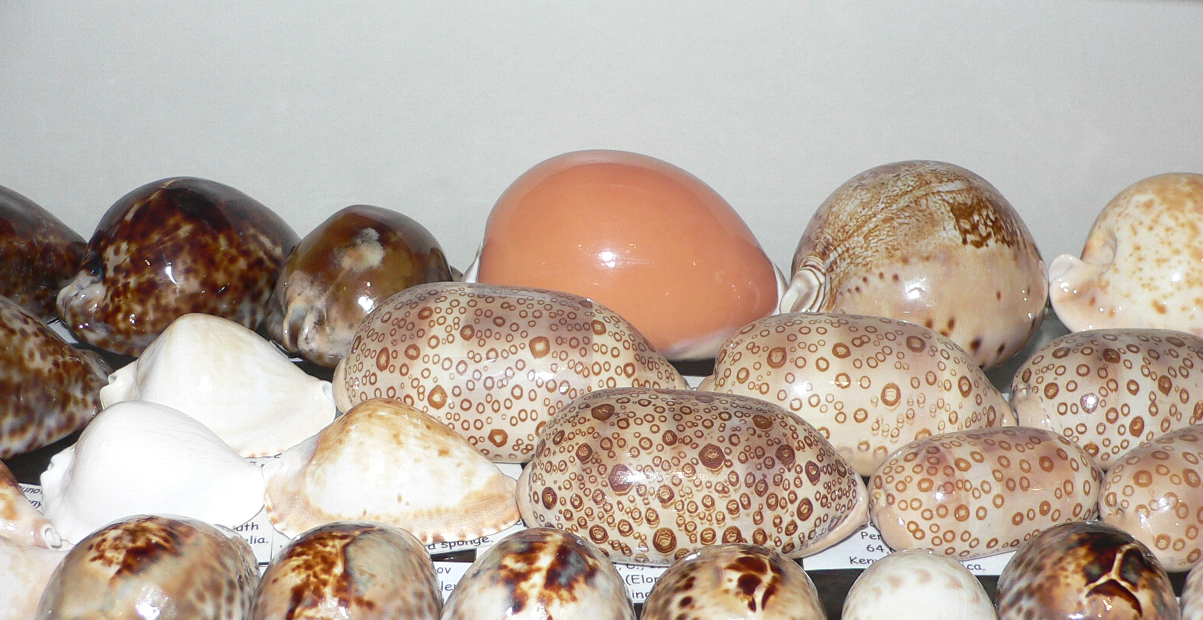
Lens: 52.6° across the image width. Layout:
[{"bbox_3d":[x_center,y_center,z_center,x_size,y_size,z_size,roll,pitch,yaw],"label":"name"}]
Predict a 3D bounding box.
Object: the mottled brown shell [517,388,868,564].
[{"bbox_3d":[0.022,0.040,0.317,0.092,0.040,0.051,3,26,6],"label":"mottled brown shell"}]

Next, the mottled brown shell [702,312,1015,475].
[{"bbox_3d":[0.074,0.022,0.355,0.090,0.042,0.051,9,26,16],"label":"mottled brown shell"}]

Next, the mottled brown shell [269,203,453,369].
[{"bbox_3d":[-0.081,-0.013,0.412,0.047,0.043,0.067,21,33,36],"label":"mottled brown shell"}]

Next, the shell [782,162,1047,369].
[{"bbox_3d":[0.107,-0.016,0.409,0.093,0.066,0.066,-4,25,-13],"label":"shell"}]

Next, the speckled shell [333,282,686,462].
[{"bbox_3d":[-0.029,0.015,0.356,0.103,0.047,0.057,5,25,8],"label":"speckled shell"}]

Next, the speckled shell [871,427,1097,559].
[{"bbox_3d":[0.101,0.045,0.320,0.065,0.030,0.037,-4,25,-11],"label":"speckled shell"}]

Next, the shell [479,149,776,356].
[{"bbox_3d":[0.007,-0.023,0.416,0.106,0.060,0.073,9,27,17],"label":"shell"}]

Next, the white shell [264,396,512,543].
[{"bbox_3d":[-0.057,0.040,0.323,0.069,0.034,0.043,1,26,2],"label":"white shell"}]

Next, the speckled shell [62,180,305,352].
[{"bbox_3d":[-0.140,-0.017,0.411,0.082,0.053,0.055,-11,28,-25],"label":"speckled shell"}]

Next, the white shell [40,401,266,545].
[{"bbox_3d":[-0.121,0.040,0.322,0.061,0.035,0.040,-1,26,-4],"label":"white shell"}]

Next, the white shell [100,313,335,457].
[{"bbox_3d":[-0.117,0.018,0.363,0.070,0.036,0.046,1,26,2],"label":"white shell"}]

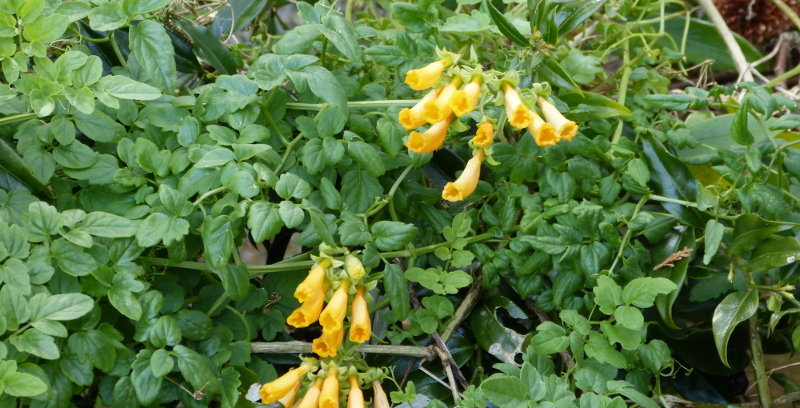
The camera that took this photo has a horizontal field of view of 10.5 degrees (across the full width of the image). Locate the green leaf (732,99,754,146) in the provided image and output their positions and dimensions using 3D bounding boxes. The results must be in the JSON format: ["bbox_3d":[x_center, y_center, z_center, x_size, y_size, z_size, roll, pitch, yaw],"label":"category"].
[{"bbox_3d":[0.193,-0.046,2.450,0.013,0.028,0.007,0,-18,18],"label":"green leaf"}]

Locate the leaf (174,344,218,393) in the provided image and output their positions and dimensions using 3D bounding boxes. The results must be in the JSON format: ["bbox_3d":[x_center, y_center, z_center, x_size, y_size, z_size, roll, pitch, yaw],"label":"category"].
[{"bbox_3d":[-0.121,0.098,2.580,0.019,0.010,0.036,-38,77,-22],"label":"leaf"}]

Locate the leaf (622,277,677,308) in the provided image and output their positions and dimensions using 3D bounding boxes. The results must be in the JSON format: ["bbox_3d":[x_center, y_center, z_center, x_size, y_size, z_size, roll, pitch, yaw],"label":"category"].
[{"bbox_3d":[0.119,0.043,2.061,0.026,0.006,0.015,-22,62,-12],"label":"leaf"}]

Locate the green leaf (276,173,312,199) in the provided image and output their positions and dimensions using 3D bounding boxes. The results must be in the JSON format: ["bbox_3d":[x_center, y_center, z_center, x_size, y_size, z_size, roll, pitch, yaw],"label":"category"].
[{"bbox_3d":[-0.054,-0.009,2.170,0.017,0.006,0.015,16,61,9],"label":"green leaf"}]

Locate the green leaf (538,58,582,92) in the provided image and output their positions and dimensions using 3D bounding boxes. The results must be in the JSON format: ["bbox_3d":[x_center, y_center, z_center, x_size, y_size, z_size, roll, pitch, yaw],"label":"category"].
[{"bbox_3d":[0.083,-0.067,2.250,0.030,0.006,0.011,38,61,8],"label":"green leaf"}]

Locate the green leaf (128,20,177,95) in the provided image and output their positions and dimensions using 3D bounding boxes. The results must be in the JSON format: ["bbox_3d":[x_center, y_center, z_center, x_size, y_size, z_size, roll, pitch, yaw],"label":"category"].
[{"bbox_3d":[-0.125,-0.074,2.200,0.019,0.007,0.044,-20,70,-15],"label":"green leaf"}]

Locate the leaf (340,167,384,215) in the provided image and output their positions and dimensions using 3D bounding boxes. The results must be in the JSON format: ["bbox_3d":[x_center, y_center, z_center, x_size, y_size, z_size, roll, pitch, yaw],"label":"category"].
[{"bbox_3d":[-0.023,-0.008,2.645,0.025,0.030,0.009,-5,-21,-2],"label":"leaf"}]

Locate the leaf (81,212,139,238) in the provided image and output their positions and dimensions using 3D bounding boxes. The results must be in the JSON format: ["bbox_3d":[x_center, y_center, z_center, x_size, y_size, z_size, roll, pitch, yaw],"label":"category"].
[{"bbox_3d":[-0.159,0.012,2.370,0.033,0.005,0.016,5,53,3],"label":"leaf"}]

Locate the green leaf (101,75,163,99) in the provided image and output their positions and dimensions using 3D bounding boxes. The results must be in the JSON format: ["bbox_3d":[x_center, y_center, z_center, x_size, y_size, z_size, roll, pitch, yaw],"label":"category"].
[{"bbox_3d":[-0.131,-0.057,2.129,0.031,0.006,0.014,13,50,11],"label":"green leaf"}]

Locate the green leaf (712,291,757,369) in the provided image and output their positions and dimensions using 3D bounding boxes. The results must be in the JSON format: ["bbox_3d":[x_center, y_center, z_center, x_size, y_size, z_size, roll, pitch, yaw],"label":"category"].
[{"bbox_3d":[0.170,0.064,2.200,0.017,0.042,0.006,13,-13,22],"label":"green leaf"}]

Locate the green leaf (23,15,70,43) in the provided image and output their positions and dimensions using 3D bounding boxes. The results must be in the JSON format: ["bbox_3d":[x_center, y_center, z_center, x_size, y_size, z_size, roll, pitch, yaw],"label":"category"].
[{"bbox_3d":[-0.174,-0.087,2.149,0.024,0.006,0.014,-32,65,-17],"label":"green leaf"}]

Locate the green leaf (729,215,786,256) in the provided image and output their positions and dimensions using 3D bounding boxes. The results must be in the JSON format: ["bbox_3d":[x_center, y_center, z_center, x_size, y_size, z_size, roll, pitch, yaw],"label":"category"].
[{"bbox_3d":[0.203,0.018,2.450,0.041,0.008,0.019,-22,57,-8],"label":"green leaf"}]

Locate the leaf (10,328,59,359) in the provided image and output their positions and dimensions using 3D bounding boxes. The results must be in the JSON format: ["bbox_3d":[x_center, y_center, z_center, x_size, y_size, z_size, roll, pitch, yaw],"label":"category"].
[{"bbox_3d":[-0.172,0.067,2.043,0.024,0.006,0.014,21,59,3],"label":"leaf"}]

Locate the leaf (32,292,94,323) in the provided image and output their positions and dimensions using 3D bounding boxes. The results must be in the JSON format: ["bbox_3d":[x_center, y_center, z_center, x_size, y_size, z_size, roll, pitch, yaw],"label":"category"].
[{"bbox_3d":[-0.181,0.056,2.340,0.035,0.005,0.016,-17,55,-12],"label":"leaf"}]

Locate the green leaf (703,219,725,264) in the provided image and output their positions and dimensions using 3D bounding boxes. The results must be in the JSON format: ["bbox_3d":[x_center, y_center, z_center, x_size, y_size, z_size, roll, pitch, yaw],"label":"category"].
[{"bbox_3d":[0.159,0.019,2.200,0.010,0.024,0.006,9,-9,16],"label":"green leaf"}]

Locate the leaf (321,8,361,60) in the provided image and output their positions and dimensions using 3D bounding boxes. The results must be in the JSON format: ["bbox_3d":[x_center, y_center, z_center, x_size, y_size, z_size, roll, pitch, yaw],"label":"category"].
[{"bbox_3d":[-0.029,-0.081,2.146,0.015,0.008,0.029,-36,73,-29],"label":"leaf"}]

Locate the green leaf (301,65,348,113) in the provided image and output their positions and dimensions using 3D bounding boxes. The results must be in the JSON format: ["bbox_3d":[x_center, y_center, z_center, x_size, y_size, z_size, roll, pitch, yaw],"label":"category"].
[{"bbox_3d":[-0.036,-0.056,2.129,0.016,0.008,0.031,-34,74,-31],"label":"green leaf"}]

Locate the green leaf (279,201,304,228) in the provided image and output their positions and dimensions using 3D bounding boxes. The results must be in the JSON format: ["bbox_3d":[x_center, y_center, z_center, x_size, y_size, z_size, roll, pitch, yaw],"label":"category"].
[{"bbox_3d":[-0.054,0.005,2.160,0.012,0.006,0.016,-16,67,-7],"label":"green leaf"}]

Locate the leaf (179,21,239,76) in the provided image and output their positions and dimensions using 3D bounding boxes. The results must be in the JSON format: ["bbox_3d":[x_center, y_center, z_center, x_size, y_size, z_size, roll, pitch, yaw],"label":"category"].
[{"bbox_3d":[-0.096,-0.076,2.182,0.049,0.009,0.019,45,60,5],"label":"leaf"}]

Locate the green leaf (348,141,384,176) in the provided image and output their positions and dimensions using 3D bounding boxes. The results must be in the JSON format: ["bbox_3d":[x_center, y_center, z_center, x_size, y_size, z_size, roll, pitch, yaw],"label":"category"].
[{"bbox_3d":[-0.020,-0.028,2.630,0.018,0.008,0.029,-38,72,-26],"label":"green leaf"}]

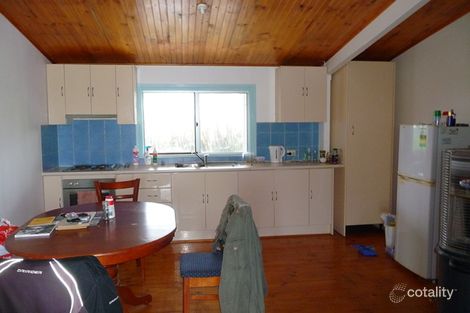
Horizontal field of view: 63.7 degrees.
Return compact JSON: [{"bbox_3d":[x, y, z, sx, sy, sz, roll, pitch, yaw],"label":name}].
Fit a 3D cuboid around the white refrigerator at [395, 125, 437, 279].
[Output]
[{"bbox_3d":[1.998,0.401,3.681,0.590,1.408,0.545,-1,5,-7],"label":"white refrigerator"}]

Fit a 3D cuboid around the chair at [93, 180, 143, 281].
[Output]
[{"bbox_3d":[-1.204,0.676,3.866,0.440,0.870,0.480,-2,5,-18],"label":"chair"}]

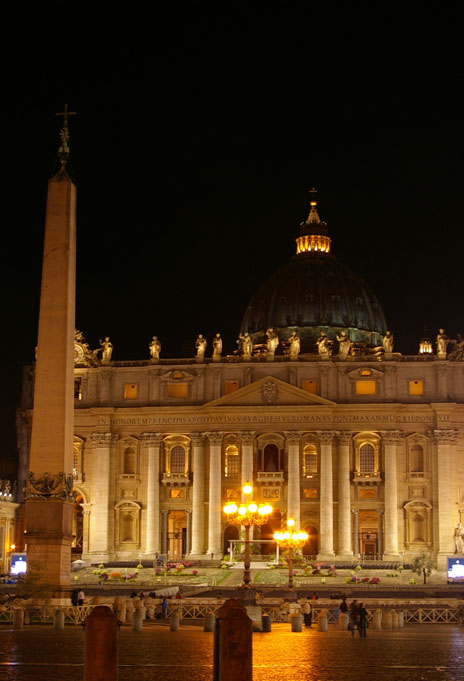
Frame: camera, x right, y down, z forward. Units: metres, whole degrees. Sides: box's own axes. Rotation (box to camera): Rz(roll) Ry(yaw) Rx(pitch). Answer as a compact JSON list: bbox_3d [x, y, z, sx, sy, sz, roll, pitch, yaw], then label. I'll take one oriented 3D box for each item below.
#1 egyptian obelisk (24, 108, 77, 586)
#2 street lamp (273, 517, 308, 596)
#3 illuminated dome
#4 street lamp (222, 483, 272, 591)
[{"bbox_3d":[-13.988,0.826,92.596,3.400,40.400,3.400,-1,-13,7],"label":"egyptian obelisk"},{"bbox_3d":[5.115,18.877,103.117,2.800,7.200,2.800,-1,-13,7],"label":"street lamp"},{"bbox_3d":[29.372,-25.532,425.034,52.500,59.460,52.500,-1,-13,7],"label":"illuminated dome"},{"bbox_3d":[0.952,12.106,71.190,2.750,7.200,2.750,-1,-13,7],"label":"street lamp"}]

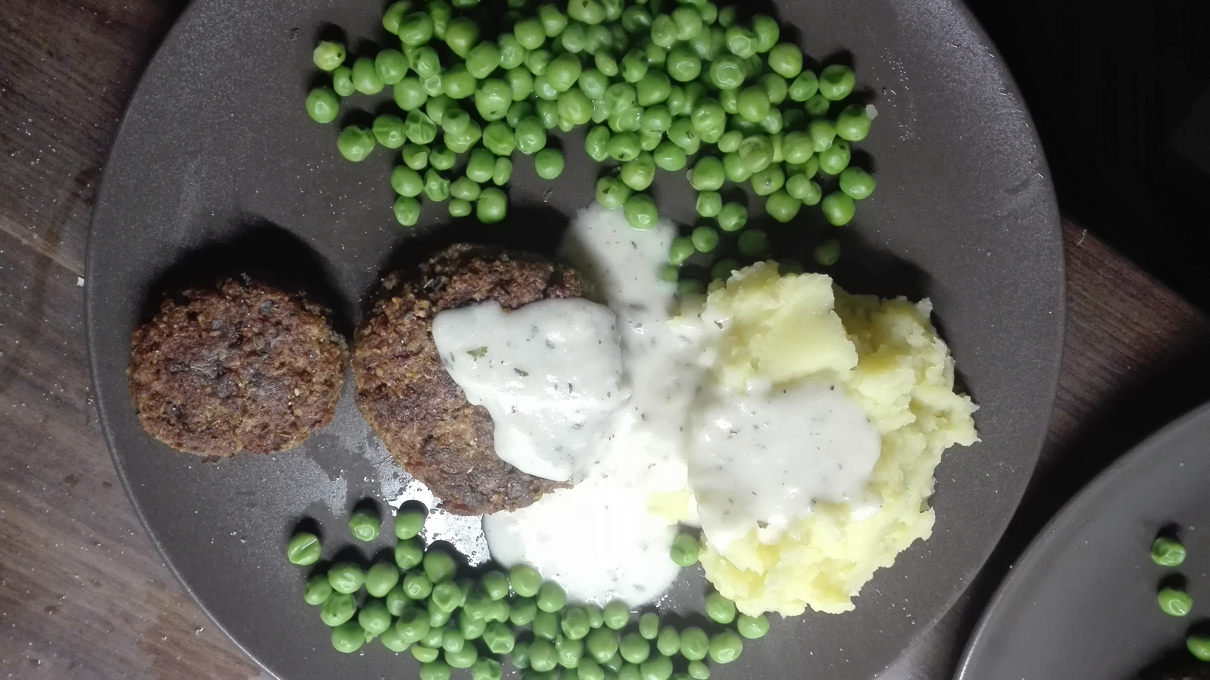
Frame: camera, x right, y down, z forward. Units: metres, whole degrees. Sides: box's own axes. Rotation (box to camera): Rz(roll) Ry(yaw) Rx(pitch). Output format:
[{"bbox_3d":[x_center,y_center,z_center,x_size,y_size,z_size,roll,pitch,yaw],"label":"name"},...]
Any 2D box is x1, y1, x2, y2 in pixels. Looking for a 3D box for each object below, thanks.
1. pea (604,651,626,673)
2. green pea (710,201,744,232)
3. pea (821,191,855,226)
[{"bbox_3d":[0.002,0.096,0.259,0.008,0.008,0.008,0,102,-2],"label":"pea"},{"bbox_3d":[0.036,-0.036,0.252,0.009,0.009,0.009,0,83,-1],"label":"green pea"},{"bbox_3d":[0.063,-0.035,0.233,0.009,0.009,0.009,0,102,-2],"label":"pea"}]

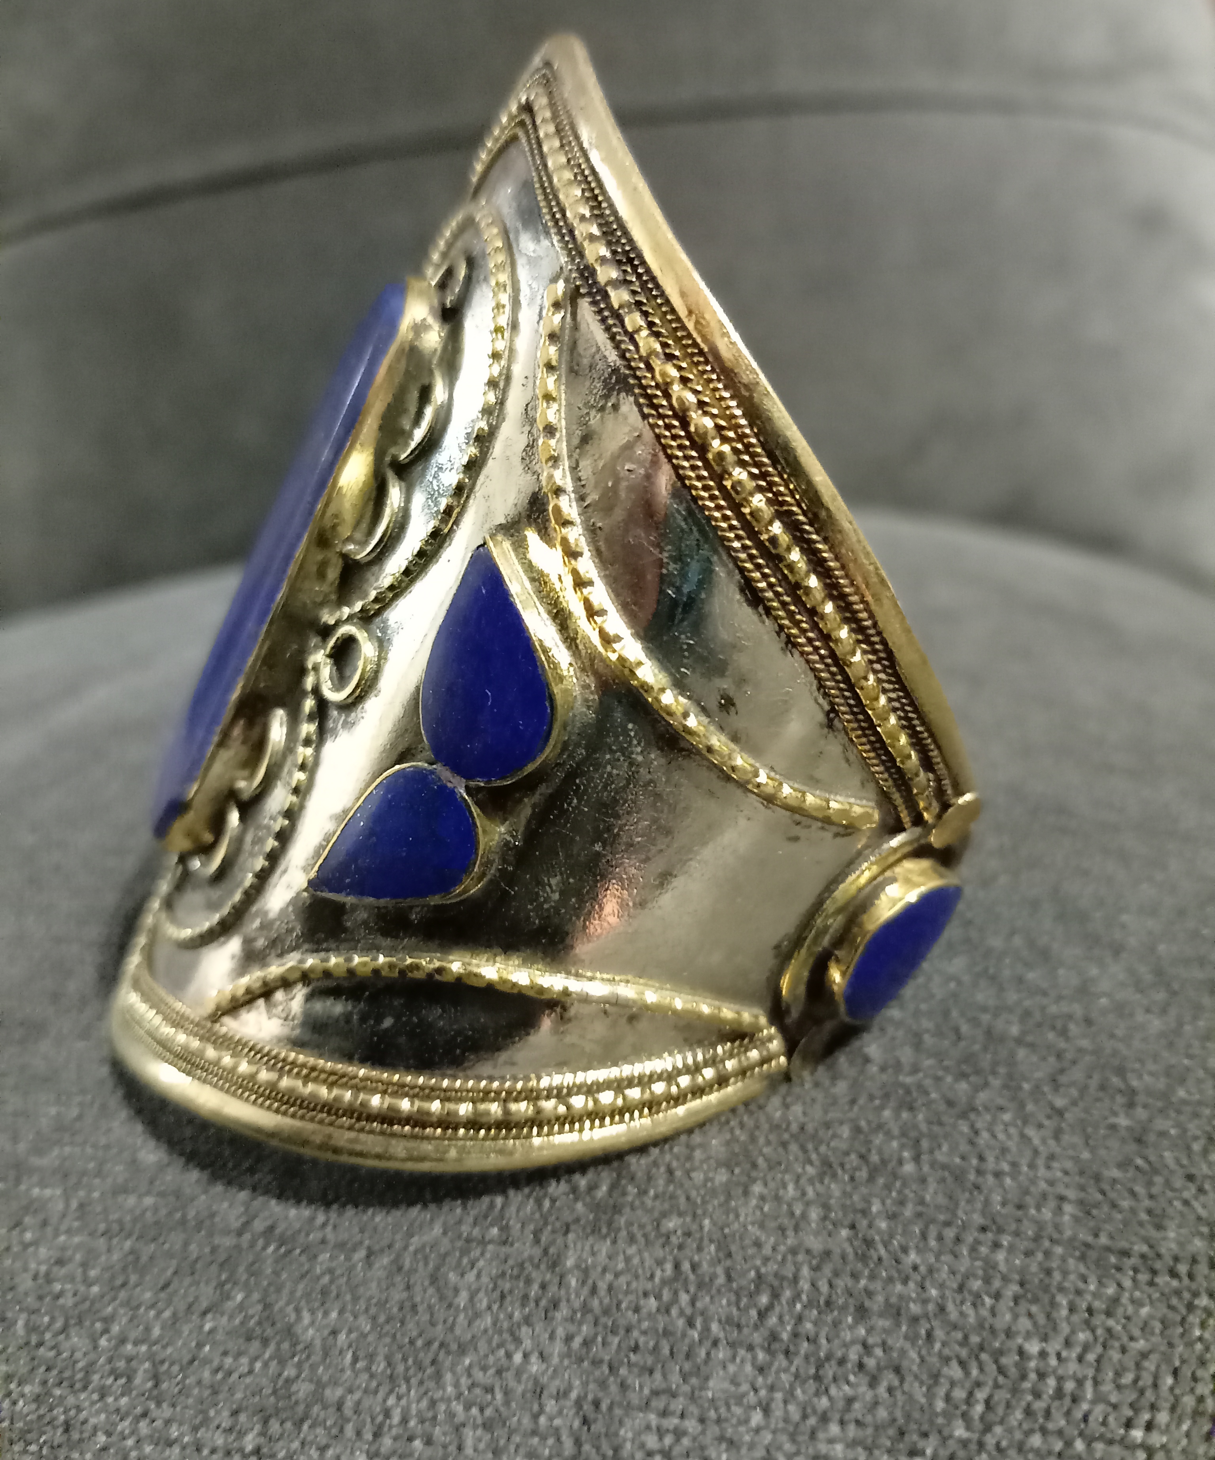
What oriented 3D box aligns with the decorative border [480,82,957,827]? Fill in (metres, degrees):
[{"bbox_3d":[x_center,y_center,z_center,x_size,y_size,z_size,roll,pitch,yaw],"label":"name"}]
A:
[{"bbox_3d":[0.006,-0.022,0.089,0.011,0.066,0.024,-28,-7,-2],"label":"decorative border"}]

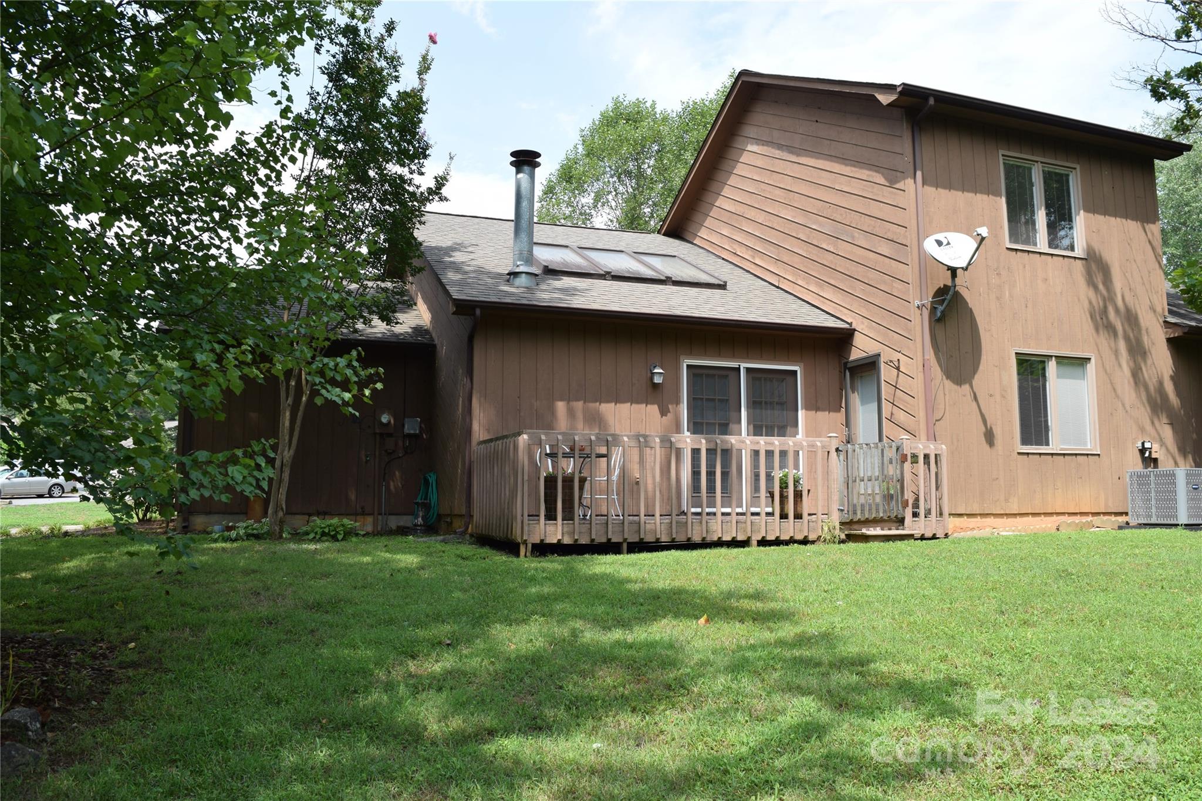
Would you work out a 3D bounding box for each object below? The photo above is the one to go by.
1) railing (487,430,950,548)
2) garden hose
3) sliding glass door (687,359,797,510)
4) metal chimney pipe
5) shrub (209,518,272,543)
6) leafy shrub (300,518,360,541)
[{"bbox_3d":[1.320,1.103,10.822,5.347,1.216,2.080,2,-7,-21],"label":"railing"},{"bbox_3d":[-2.466,1.384,12.756,0.334,0.779,0.221,2,-7,-21],"label":"garden hose"},{"bbox_3d":[1.974,0.501,12.234,1.824,2.010,0.121,2,-7,-21],"label":"sliding glass door"},{"bbox_3d":[-1.028,-2.437,12.025,0.457,1.889,0.452,0,-6,0],"label":"metal chimney pipe"},{"bbox_3d":[-4.593,1.640,11.501,0.739,0.322,0.653,2,-7,-21],"label":"shrub"},{"bbox_3d":[-3.574,1.678,11.895,0.754,0.322,0.653,2,-7,-21],"label":"leafy shrub"}]

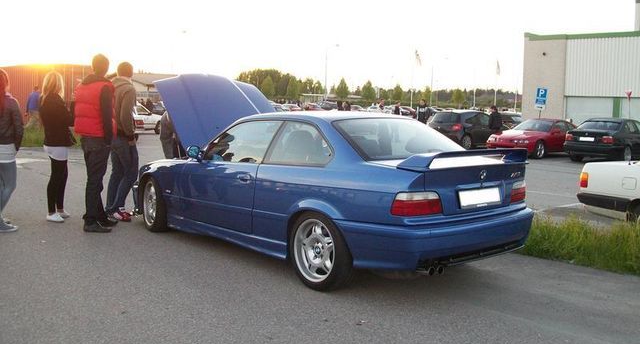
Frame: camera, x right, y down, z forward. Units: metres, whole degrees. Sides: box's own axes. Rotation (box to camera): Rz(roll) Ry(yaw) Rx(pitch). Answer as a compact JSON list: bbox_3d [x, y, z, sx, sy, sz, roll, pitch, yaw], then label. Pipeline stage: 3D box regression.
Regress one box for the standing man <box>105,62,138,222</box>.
[{"bbox_3d":[-2.321,-0.372,7.824,0.380,1.820,0.480,-4,8,-32],"label":"standing man"}]

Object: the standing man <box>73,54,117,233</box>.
[{"bbox_3d":[-2.443,-0.345,7.326,0.380,1.860,0.540,-5,9,-41],"label":"standing man"}]

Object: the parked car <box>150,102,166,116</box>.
[{"bbox_3d":[-9.000,-3.200,37.000,1.750,1.420,4.300,3,7,20],"label":"parked car"}]

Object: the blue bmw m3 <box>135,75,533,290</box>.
[{"bbox_3d":[-0.229,-0.078,6.426,1.780,1.600,4.430,-5,9,-41],"label":"blue bmw m3"}]

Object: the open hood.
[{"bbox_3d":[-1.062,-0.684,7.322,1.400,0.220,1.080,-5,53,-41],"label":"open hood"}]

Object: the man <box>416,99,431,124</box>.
[{"bbox_3d":[4.036,-1.953,26.101,0.520,1.770,0.360,1,7,9],"label":"man"}]

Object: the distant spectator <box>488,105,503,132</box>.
[{"bbox_3d":[6.400,-1.554,24.400,0.380,1.760,0.500,-3,8,-30],"label":"distant spectator"}]

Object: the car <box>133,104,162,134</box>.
[{"bbox_3d":[-7.200,-2.150,26.000,4.300,1.420,1.700,-6,9,-42],"label":"car"}]

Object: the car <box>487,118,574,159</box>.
[{"bbox_3d":[7.600,-1.270,23.400,1.750,1.300,4.420,6,9,42],"label":"car"}]

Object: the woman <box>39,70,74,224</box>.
[{"bbox_3d":[-3.063,-0.321,7.817,0.340,1.700,0.460,-5,9,-42],"label":"woman"}]

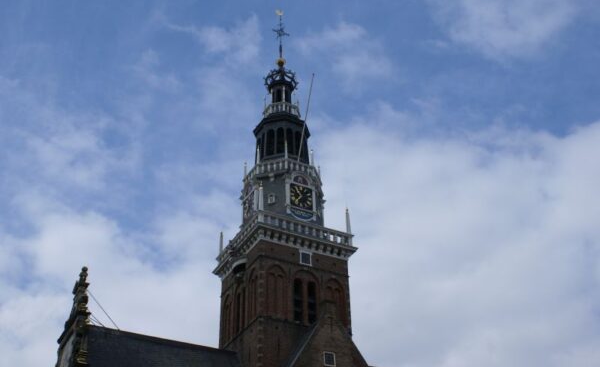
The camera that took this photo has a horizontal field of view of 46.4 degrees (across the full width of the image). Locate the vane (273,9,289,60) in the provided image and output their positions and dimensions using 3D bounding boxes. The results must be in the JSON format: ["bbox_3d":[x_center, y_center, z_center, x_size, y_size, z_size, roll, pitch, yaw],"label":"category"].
[{"bbox_3d":[-1.650,-13.100,61.300,1.550,6.200,1.400,7,-35,-12],"label":"vane"}]

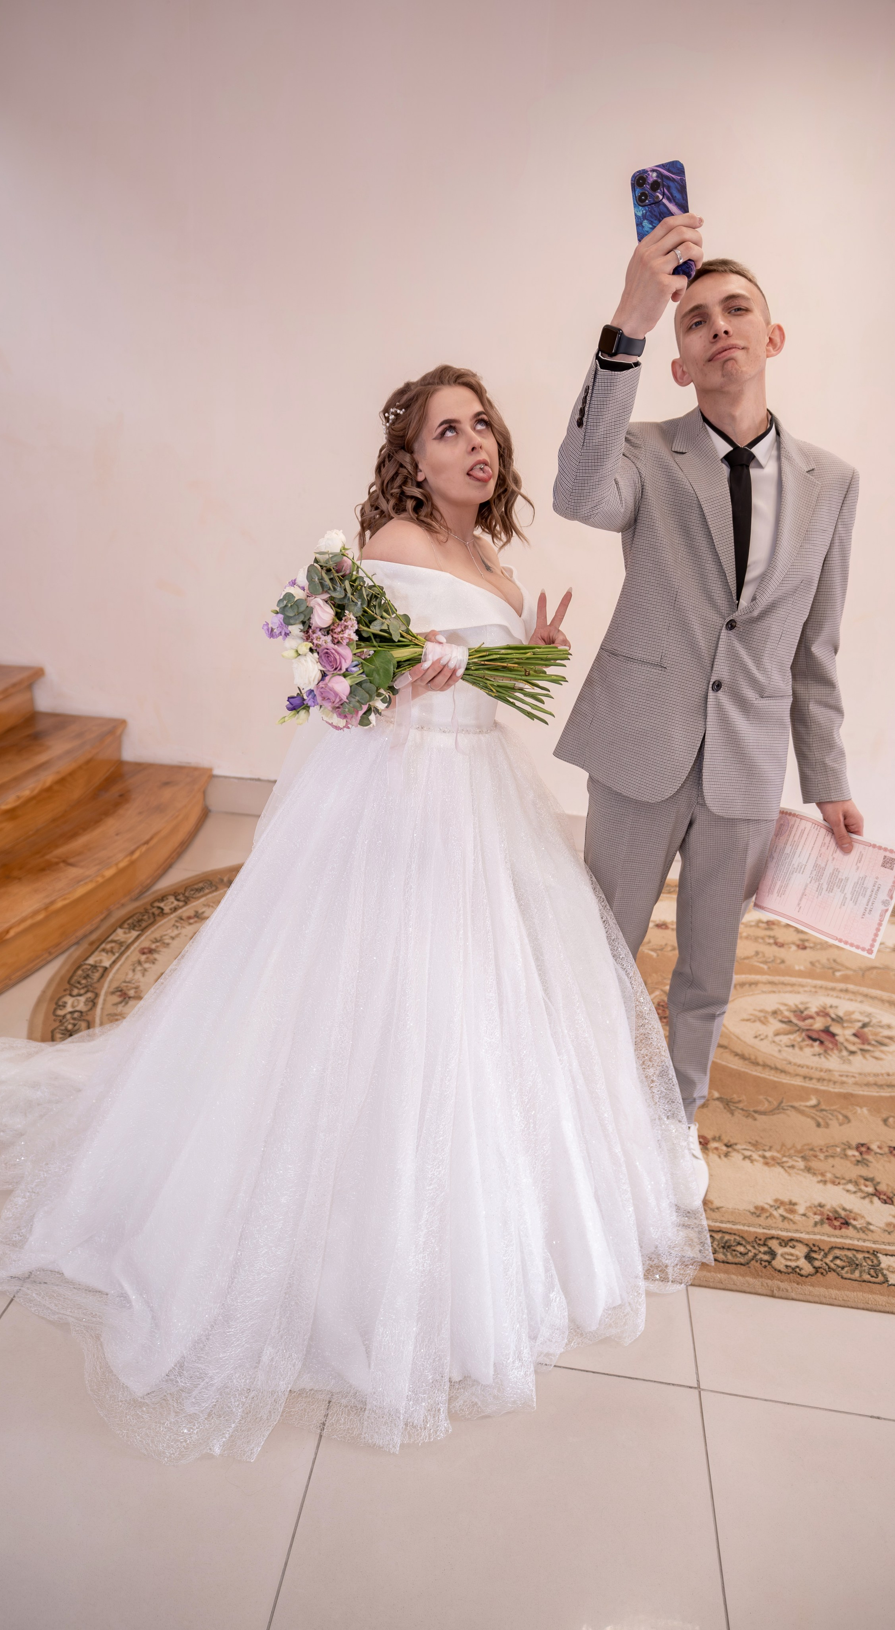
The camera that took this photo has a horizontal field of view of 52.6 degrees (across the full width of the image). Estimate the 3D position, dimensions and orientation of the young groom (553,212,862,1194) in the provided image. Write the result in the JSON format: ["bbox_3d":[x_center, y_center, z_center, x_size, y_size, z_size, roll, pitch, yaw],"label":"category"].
[{"bbox_3d":[0.453,-0.059,1.690,0.634,1.765,0.440,3,22,-1],"label":"young groom"}]

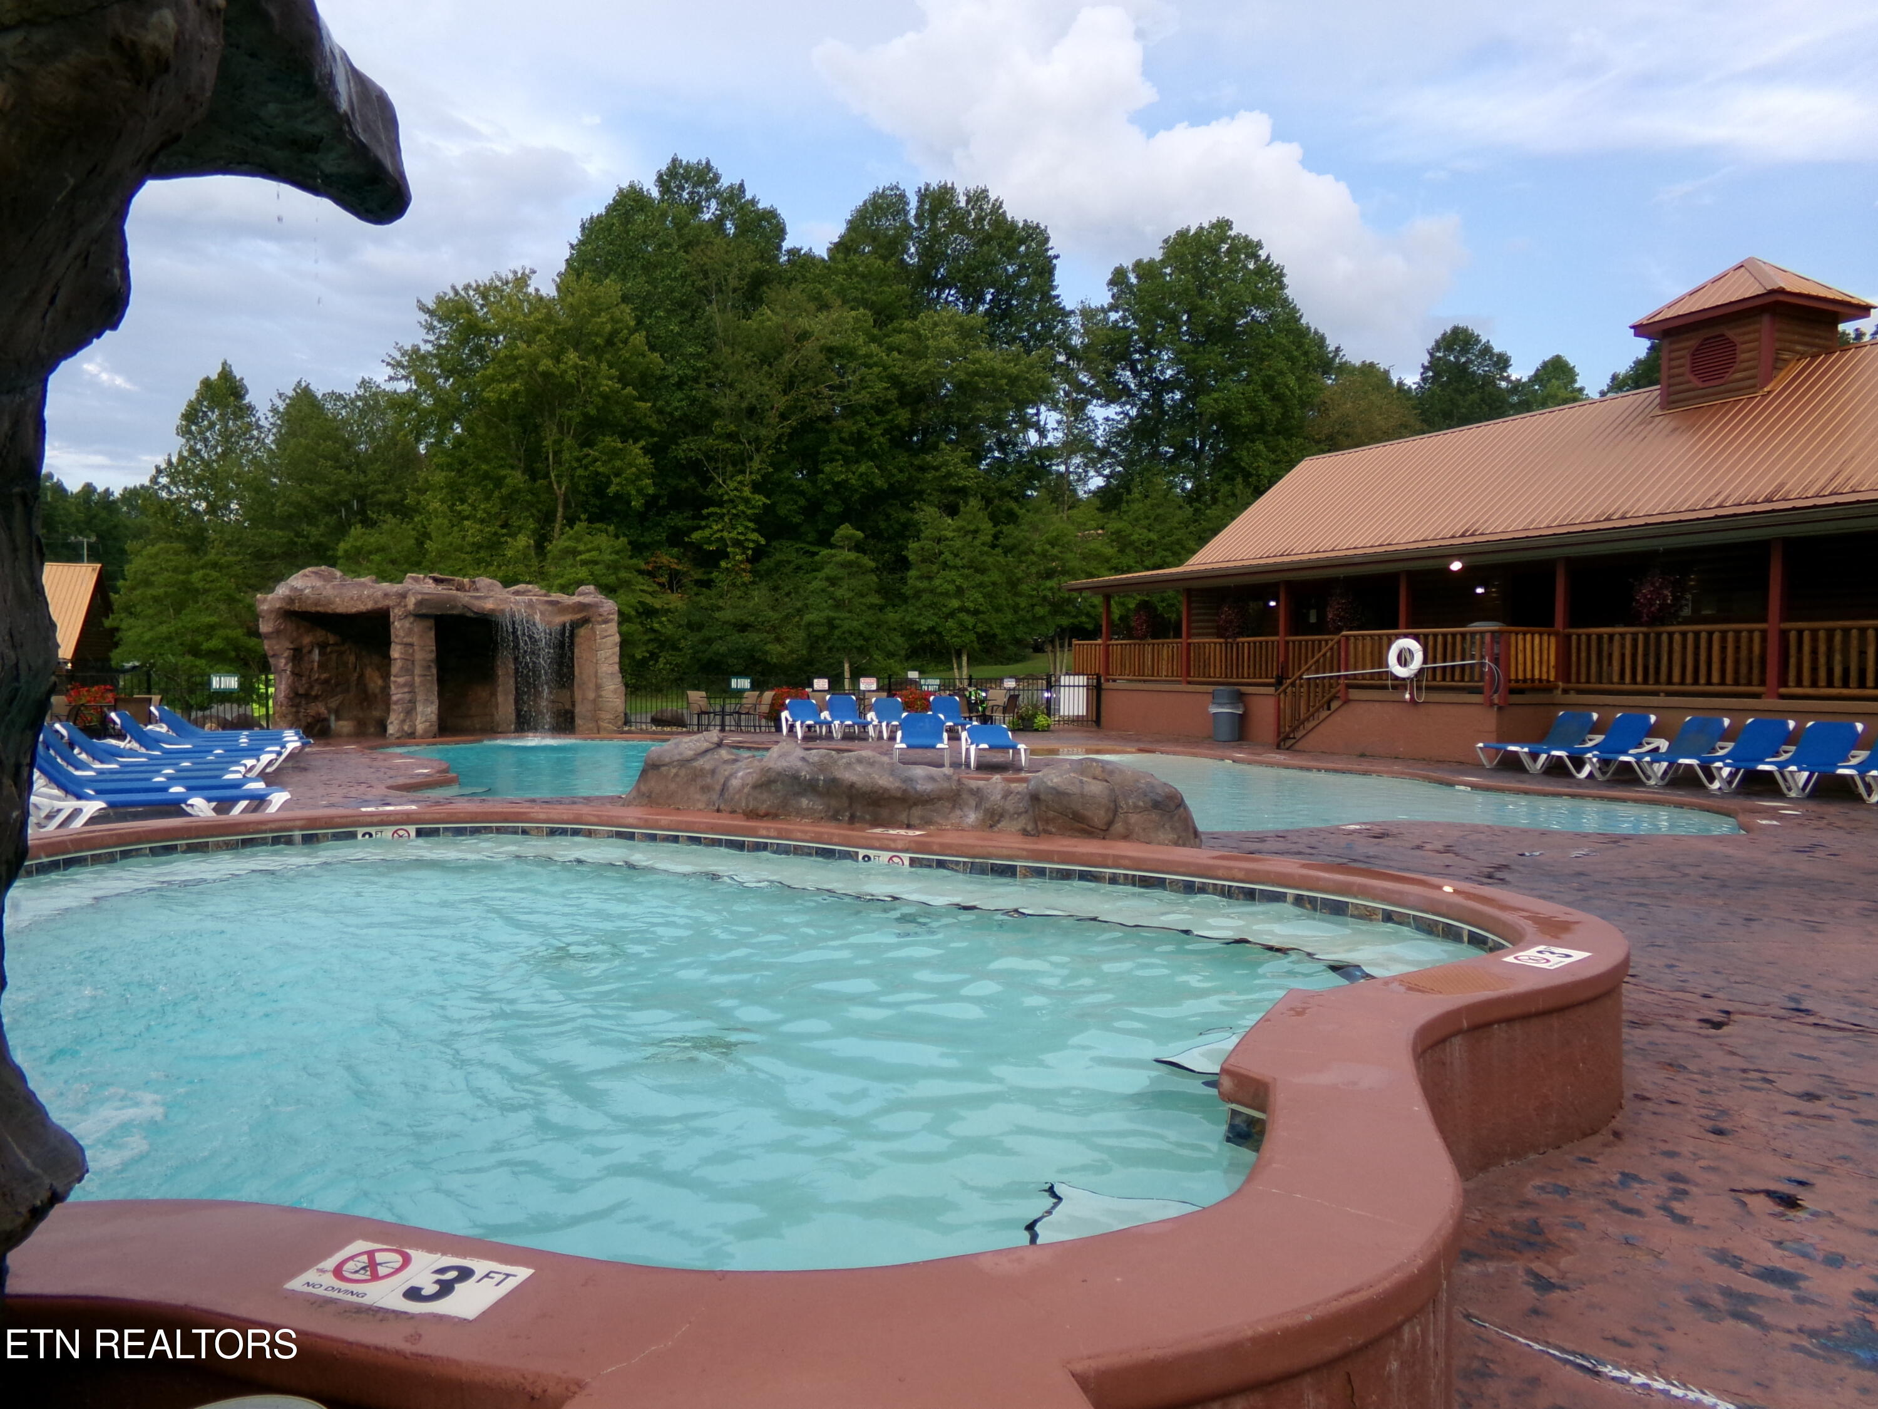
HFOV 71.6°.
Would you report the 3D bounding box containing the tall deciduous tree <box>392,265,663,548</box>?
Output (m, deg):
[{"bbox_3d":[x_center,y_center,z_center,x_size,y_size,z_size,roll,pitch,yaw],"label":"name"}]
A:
[{"bbox_3d":[-14.908,-8.420,47.000,9.400,14.563,9.400,1,2,0],"label":"tall deciduous tree"}]

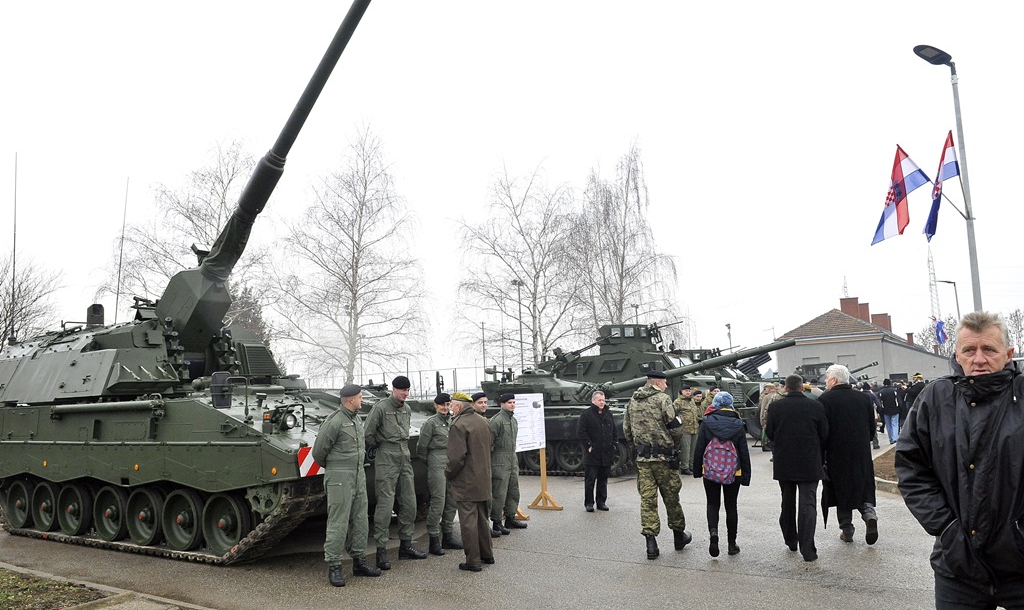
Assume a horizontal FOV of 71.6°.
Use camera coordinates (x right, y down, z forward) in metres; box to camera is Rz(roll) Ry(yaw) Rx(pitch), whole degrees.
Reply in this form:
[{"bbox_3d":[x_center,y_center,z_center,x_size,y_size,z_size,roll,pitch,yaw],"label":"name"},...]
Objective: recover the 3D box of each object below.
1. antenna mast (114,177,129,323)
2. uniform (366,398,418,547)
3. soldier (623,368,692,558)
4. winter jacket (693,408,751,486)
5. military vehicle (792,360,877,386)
[{"bbox_3d":[-7.283,-0.943,13.265,0.050,2.960,0.050,-3,-8,31],"label":"antenna mast"},{"bbox_3d":[-1.268,1.739,7.413,0.370,1.562,0.530,-7,-8,34],"label":"uniform"},{"bbox_3d":[1.489,1.678,7.320,0.570,1.794,0.440,-6,-7,27],"label":"soldier"},{"bbox_3d":[2.177,1.470,7.380,0.580,0.780,0.360,-4,-8,16],"label":"winter jacket"},{"bbox_3d":[15.122,4.090,33.486,6.000,2.700,2.600,-8,-9,35],"label":"military vehicle"}]

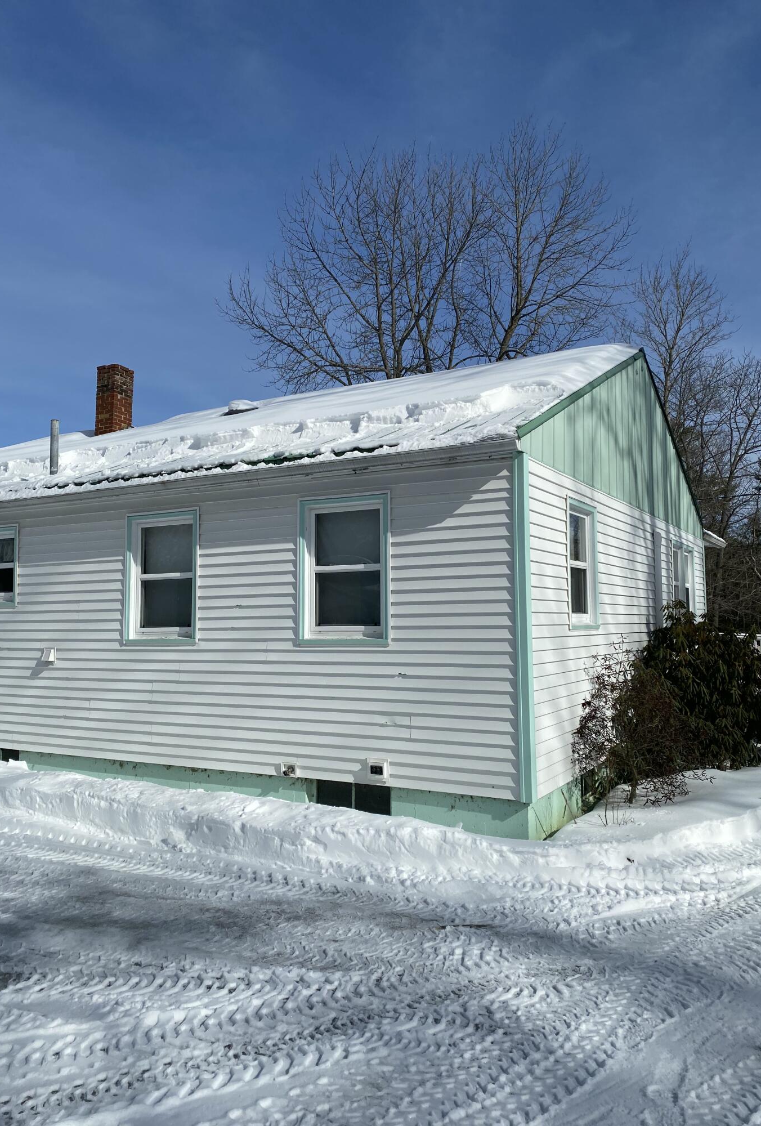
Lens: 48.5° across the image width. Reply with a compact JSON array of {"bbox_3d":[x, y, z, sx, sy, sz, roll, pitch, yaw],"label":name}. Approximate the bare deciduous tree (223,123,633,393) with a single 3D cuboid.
[{"bbox_3d":[1.468,-4.579,23.425,11.280,15.973,10.152,-1,-4,4],"label":"bare deciduous tree"}]

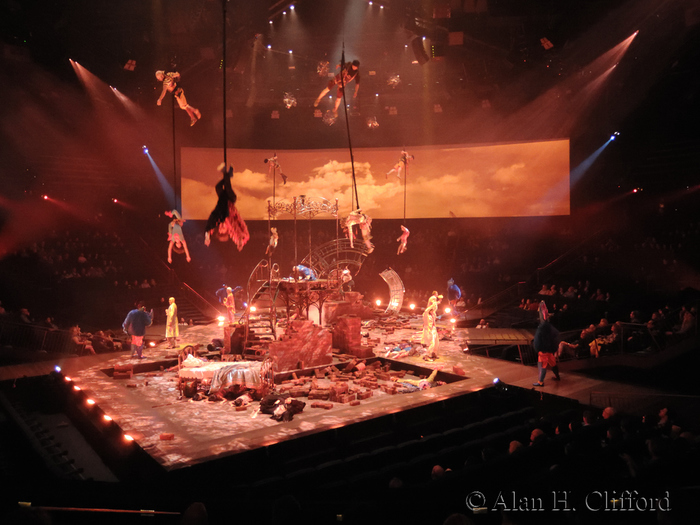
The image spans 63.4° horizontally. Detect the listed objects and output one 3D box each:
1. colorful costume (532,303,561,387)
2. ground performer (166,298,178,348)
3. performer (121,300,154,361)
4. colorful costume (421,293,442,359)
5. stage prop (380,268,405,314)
[{"bbox_3d":[4.720,1.940,13.600,0.680,2.020,0.620,0,0,-6],"label":"colorful costume"},{"bbox_3d":[-5.948,2.022,19.000,0.420,1.700,0.500,0,0,-15],"label":"ground performer"},{"bbox_3d":[-6.425,2.043,17.200,0.650,1.720,0.850,0,0,-30],"label":"performer"},{"bbox_3d":[2.404,1.888,16.700,0.620,1.980,0.580,0,0,9],"label":"colorful costume"},{"bbox_3d":[2.177,1.485,29.000,1.200,2.350,0.600,0,0,12],"label":"stage prop"}]

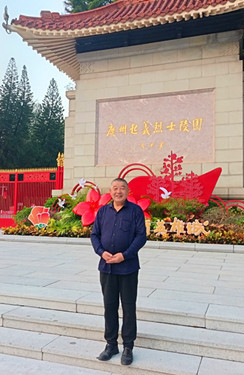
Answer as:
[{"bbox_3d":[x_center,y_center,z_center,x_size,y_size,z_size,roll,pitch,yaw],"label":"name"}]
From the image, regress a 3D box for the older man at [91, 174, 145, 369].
[{"bbox_3d":[-0.029,0.780,3.412,0.560,1.700,0.360,0,-3,3],"label":"older man"}]

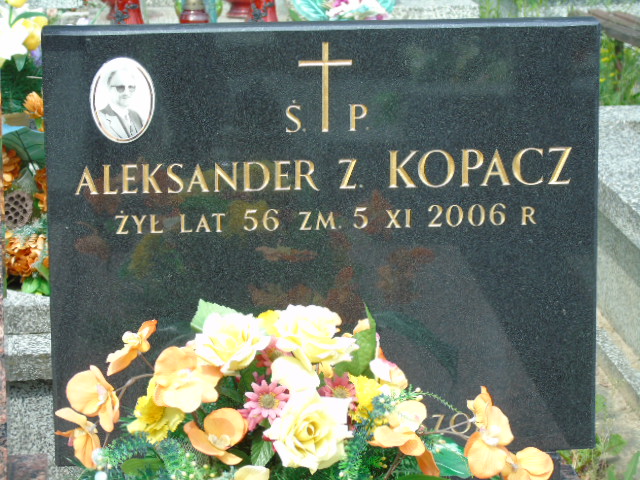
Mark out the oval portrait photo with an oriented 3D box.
[{"bbox_3d":[-0.275,-0.195,3.190,0.090,0.120,0.010,-1,10,-4],"label":"oval portrait photo"}]

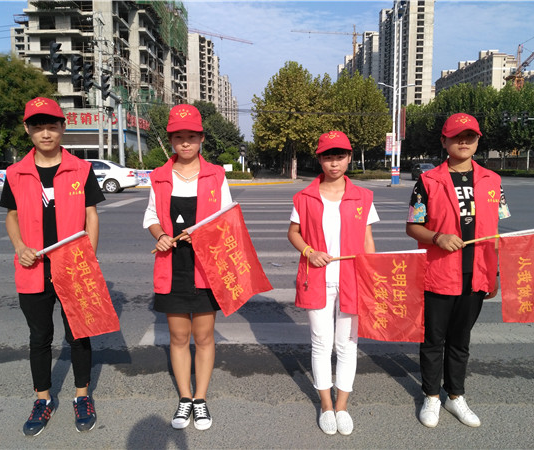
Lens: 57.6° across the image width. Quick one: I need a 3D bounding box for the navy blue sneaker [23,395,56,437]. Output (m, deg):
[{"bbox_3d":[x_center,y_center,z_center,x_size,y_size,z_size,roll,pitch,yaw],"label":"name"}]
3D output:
[{"bbox_3d":[-1.222,1.013,2.623,0.110,0.115,0.285,0,8,0],"label":"navy blue sneaker"}]

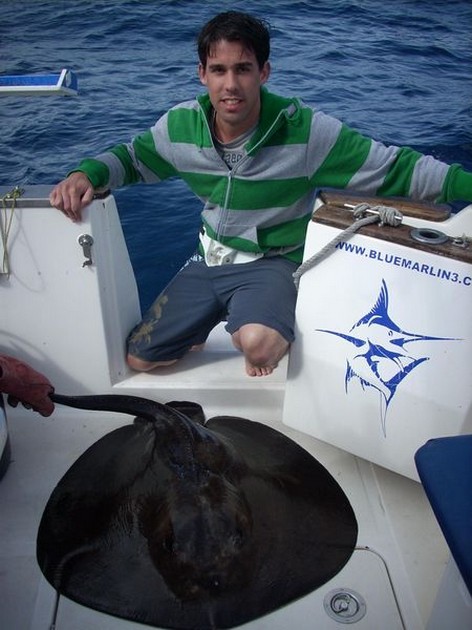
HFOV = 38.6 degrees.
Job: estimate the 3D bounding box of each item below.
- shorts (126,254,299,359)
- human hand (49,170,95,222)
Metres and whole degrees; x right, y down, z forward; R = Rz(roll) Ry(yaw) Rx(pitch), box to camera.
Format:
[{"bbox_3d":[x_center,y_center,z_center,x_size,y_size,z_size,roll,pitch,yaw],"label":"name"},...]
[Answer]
[{"bbox_3d":[-0.068,-0.020,1.930,0.460,0.310,0.460,7,34,10],"label":"shorts"},{"bbox_3d":[-0.393,-0.283,1.610,0.100,0.095,0.125,5,33,8],"label":"human hand"}]

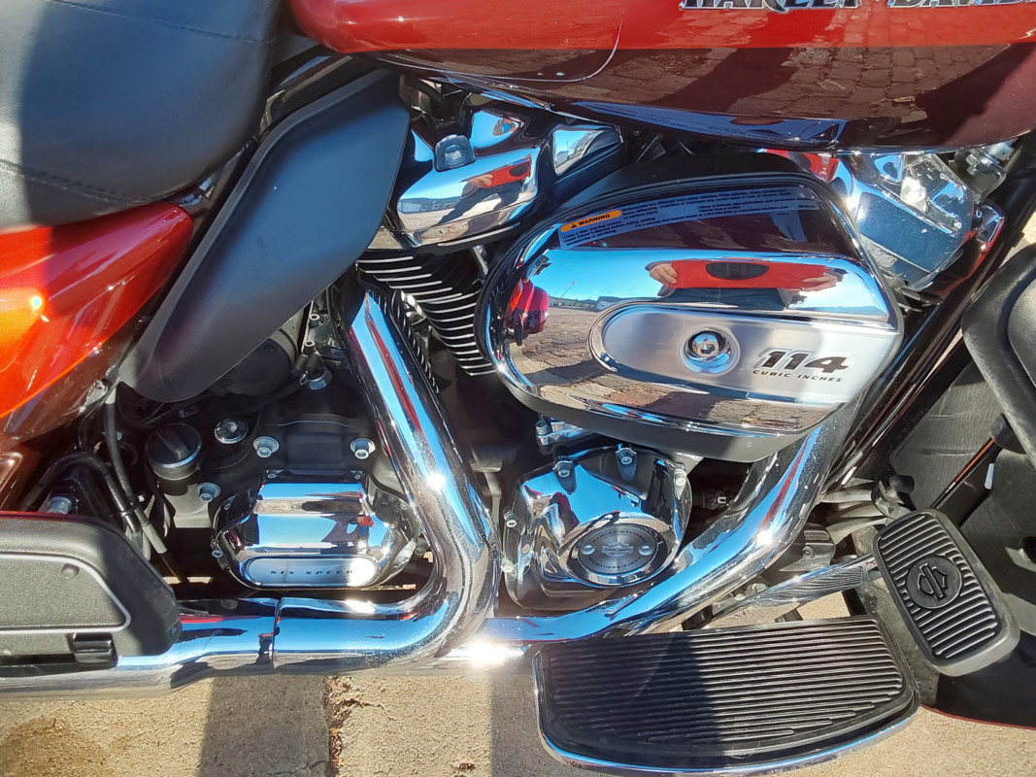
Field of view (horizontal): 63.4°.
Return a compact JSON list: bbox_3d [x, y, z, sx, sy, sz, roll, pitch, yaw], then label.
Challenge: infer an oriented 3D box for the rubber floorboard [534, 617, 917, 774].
[{"bbox_3d":[0.169,0.257,0.710,0.308,0.035,0.120,-3,41,3],"label":"rubber floorboard"}]

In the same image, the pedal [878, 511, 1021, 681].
[{"bbox_3d":[0.318,0.151,0.630,0.070,0.030,0.118,-35,32,27],"label":"pedal"}]

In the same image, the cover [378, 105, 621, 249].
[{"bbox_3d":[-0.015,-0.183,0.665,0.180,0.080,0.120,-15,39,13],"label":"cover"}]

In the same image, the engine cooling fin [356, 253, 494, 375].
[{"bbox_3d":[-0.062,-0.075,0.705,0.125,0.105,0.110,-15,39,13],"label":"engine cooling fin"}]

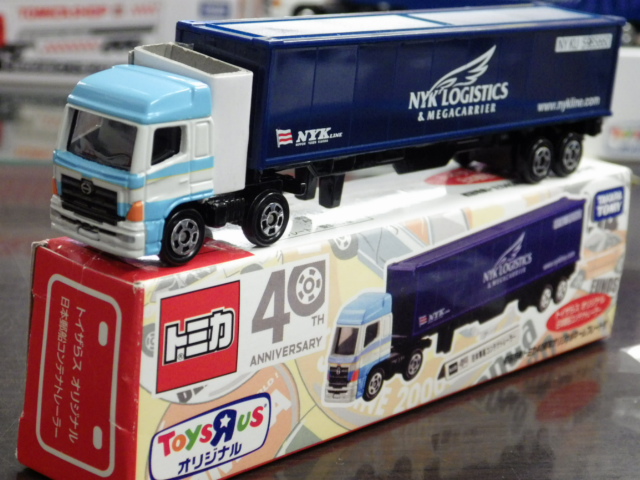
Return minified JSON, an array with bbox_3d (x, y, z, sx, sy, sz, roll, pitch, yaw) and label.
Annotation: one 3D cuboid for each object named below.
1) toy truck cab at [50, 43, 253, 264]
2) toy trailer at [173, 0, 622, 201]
[{"bbox_3d":[-0.034,-0.018,0.332,0.029,0.039,0.030,18,20,40],"label":"toy truck cab"},{"bbox_3d":[0.024,-0.034,0.402,0.029,0.043,0.139,18,20,39],"label":"toy trailer"}]

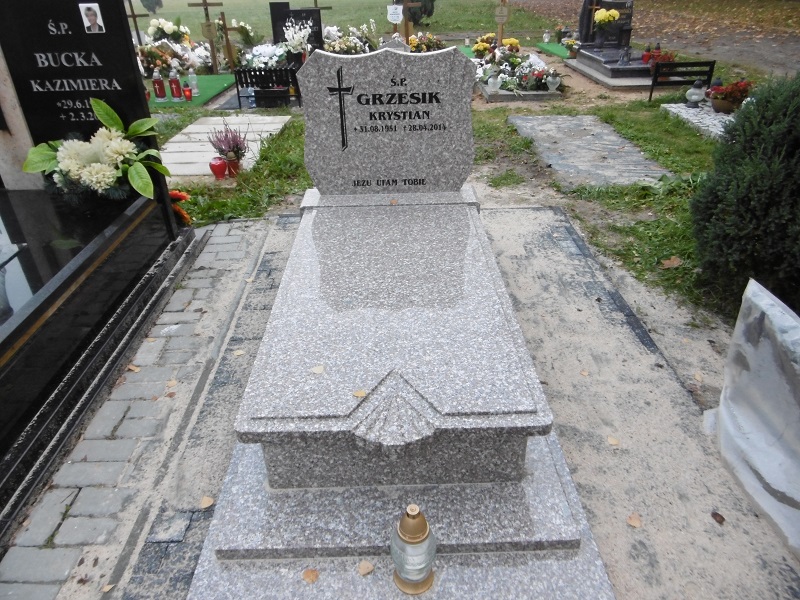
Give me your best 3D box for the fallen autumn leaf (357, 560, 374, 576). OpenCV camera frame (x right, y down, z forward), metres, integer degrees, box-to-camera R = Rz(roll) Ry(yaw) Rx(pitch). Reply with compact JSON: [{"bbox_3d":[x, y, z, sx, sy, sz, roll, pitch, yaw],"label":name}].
[{"bbox_3d":[-0.089,0.701,1.450,0.043,0.006,0.045,0,32,0],"label":"fallen autumn leaf"}]

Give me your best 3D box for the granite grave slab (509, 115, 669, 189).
[{"bbox_3d":[1.641,-1.426,5.071,0.970,0.070,2.050,0,32,0],"label":"granite grave slab"}]

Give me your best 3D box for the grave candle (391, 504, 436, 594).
[{"bbox_3d":[0.032,0.568,1.280,0.100,0.256,0.100,-2,31,-1],"label":"grave candle"}]

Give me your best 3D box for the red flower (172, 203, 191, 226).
[{"bbox_3d":[-1.380,-0.543,3.520,0.120,0.130,0.120,0,32,0],"label":"red flower"}]

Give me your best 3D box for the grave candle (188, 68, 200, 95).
[{"bbox_3d":[-2.522,-2.668,6.798,0.110,0.300,0.110,0,32,0],"label":"grave candle"}]

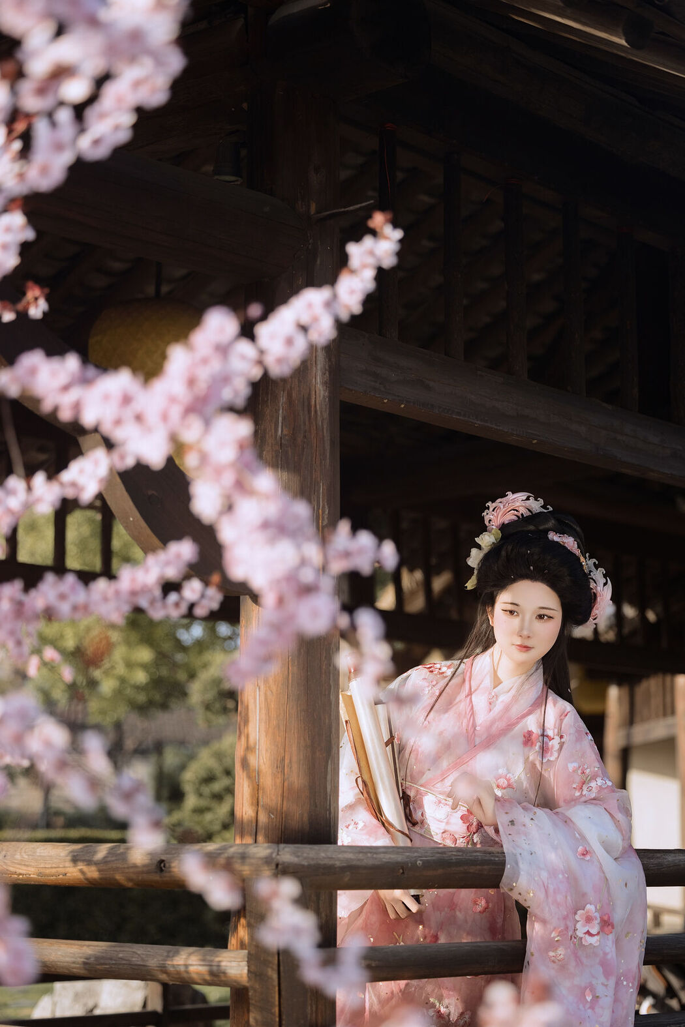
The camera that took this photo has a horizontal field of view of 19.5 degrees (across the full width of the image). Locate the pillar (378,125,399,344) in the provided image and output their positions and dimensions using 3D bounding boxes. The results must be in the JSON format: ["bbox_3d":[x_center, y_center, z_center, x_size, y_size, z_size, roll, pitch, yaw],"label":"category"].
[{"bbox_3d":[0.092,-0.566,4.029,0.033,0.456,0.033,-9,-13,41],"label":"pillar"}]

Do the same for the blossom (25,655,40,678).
[{"bbox_3d":[-0.371,0.183,2.400,0.018,0.028,0.020,7,-12,-36],"label":"blossom"}]

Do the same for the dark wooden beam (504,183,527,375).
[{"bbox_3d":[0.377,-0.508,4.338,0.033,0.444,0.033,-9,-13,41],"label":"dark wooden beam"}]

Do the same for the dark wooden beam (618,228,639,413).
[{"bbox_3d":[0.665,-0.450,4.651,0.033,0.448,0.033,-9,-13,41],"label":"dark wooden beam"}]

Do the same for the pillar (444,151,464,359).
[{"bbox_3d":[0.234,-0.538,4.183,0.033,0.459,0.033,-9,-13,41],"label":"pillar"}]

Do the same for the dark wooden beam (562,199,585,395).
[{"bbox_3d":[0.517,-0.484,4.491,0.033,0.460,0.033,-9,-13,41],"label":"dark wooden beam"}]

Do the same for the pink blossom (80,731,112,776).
[{"bbox_3d":[-0.216,0.210,1.750,0.027,0.039,0.026,4,-11,-20],"label":"pink blossom"}]

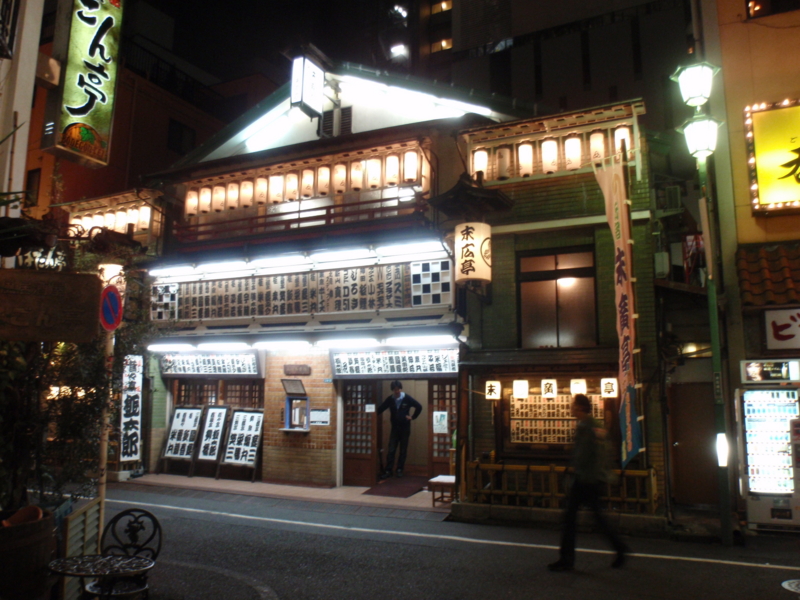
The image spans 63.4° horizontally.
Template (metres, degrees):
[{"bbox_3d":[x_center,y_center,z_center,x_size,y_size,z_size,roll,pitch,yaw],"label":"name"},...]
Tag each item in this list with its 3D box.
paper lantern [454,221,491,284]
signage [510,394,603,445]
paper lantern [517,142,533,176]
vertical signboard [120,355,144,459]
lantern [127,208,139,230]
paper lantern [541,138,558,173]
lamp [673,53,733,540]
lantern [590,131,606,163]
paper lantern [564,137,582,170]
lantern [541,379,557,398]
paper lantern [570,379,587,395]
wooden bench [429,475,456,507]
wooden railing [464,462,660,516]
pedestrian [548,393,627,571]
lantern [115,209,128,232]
[{"bbox_3d":[1.055,-0.670,9.380,0.536,0.810,0.536,0,-9,0],"label":"paper lantern"},{"bbox_3d":[2.255,1.708,9.355,1.310,0.688,0.051,-4,-9,25],"label":"signage"},{"bbox_3d":[1.891,-2.131,9.827,0.243,0.516,0.243,-4,-9,25],"label":"paper lantern"},{"bbox_3d":[-5.050,2.030,12.199,0.347,1.948,0.080,2,-7,-23],"label":"vertical signboard"},{"bbox_3d":[-5.391,-1.626,13.066,0.215,0.500,0.215,-4,-8,25],"label":"lantern"},{"bbox_3d":[2.221,-2.133,9.583,0.215,0.500,0.215,-4,-8,25],"label":"paper lantern"},{"bbox_3d":[3.536,-0.093,7.361,0.560,5.540,0.560,-4,-8,25],"label":"lamp"},{"bbox_3d":[2.838,-2.182,9.302,0.215,0.500,0.215,-4,-8,25],"label":"lantern"},{"bbox_3d":[2.549,-2.151,9.518,0.243,0.516,0.243,-4,-9,25],"label":"paper lantern"},{"bbox_3d":[2.044,1.211,8.834,0.200,0.259,0.200,-4,-8,25],"label":"lantern"},{"bbox_3d":[2.387,1.179,8.638,0.218,0.258,0.218,-4,-9,25],"label":"paper lantern"},{"bbox_3d":[0.714,2.802,9.501,0.445,0.359,0.648,-2,-9,17],"label":"wooden bench"},{"bbox_3d":[1.981,2.360,8.231,2.389,0.530,0.140,-4,-8,25],"label":"wooden railing"},{"bbox_3d":[1.862,1.804,6.527,0.759,1.721,0.506,-2,-9,12],"label":"pedestrian"},{"bbox_3d":[-5.757,-1.643,13.377,0.243,0.516,0.243,-4,-9,25],"label":"lantern"}]

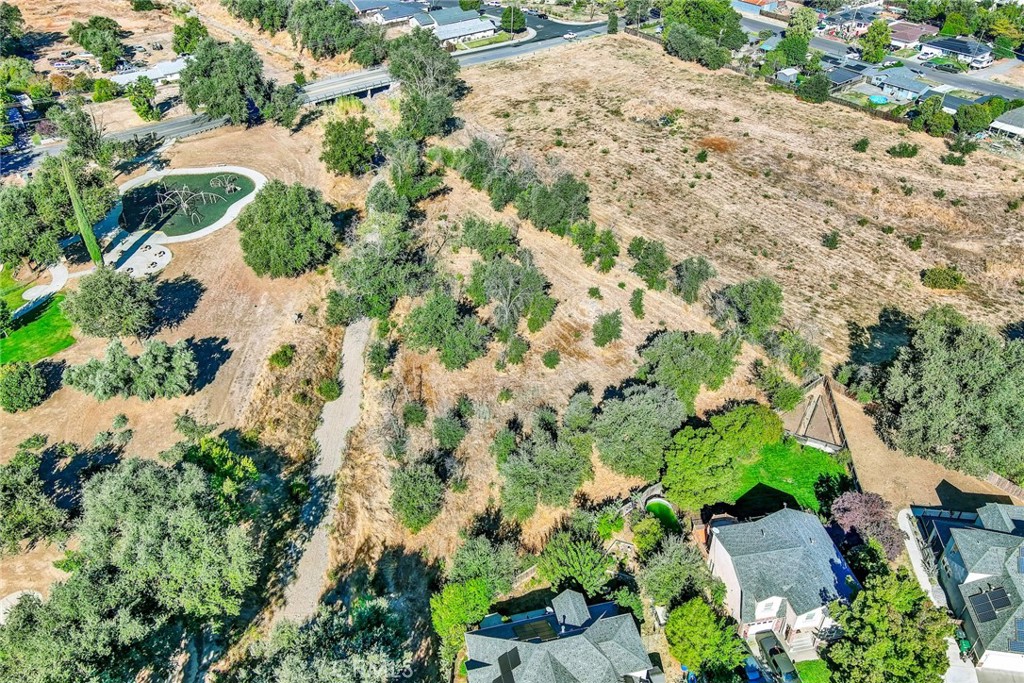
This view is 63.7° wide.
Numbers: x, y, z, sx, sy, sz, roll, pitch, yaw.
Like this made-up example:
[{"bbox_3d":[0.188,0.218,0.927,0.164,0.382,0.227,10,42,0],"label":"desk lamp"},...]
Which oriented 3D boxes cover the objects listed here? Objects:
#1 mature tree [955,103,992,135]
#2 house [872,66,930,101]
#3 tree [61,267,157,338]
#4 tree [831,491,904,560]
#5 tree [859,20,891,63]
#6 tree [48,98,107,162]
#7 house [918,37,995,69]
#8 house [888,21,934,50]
[{"bbox_3d":[110.360,-53.030,197.570,7.800,7.600,8.400,0,38,0],"label":"mature tree"},{"bbox_3d":[104.070,-68.290,220.160,11.000,4.300,14.000,-30,46,-33],"label":"house"},{"bbox_3d":[-63.890,-5.060,131.880,12.800,12.000,12.800,0,36,0],"label":"tree"},{"bbox_3d":[42.100,22.180,98.180,7.600,8.000,7.400,0,36,0],"label":"tree"},{"bbox_3d":[101.000,-83.028,230.332,8.200,11.800,8.200,0,35,0],"label":"tree"},{"bbox_3d":[-97.370,-46.460,184.570,10.500,13.000,12.000,0,38,0],"label":"tree"},{"bbox_3d":[136.700,-90.180,254.010,11.900,4.600,17.400,-27,44,-32],"label":"house"},{"bbox_3d":[127.500,-99.430,266.690,18.500,4.500,12.800,-27,44,-32],"label":"house"}]

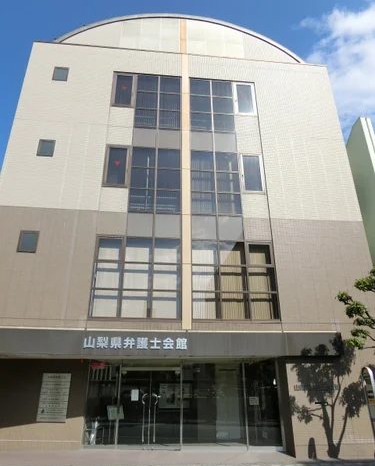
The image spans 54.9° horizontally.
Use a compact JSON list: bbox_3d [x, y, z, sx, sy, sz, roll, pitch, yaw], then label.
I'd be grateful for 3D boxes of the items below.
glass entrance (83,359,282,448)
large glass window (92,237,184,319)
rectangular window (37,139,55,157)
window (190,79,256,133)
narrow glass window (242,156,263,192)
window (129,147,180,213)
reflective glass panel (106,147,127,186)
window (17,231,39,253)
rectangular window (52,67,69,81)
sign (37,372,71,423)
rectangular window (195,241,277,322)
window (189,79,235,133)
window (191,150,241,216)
[{"bbox_3d":[-0.179,5.075,10.863,5.808,2.402,0.200,-2,-24,3],"label":"glass entrance"},{"bbox_3d":[-1.598,1.403,11.585,2.828,2.742,0.140,2,-25,-5],"label":"large glass window"},{"bbox_3d":[-4.998,-3.018,12.781,0.555,0.707,0.130,2,-24,-5],"label":"rectangular window"},{"bbox_3d":[1.426,-5.098,14.385,2.731,2.720,0.150,2,-24,-5],"label":"window"},{"bbox_3d":[2.464,-2.248,13.687,0.883,1.775,0.140,2,-25,-5],"label":"narrow glass window"},{"bbox_3d":[-1.141,-1.951,13.159,1.872,2.739,0.140,2,-25,-5],"label":"window"},{"bbox_3d":[-2.577,-2.451,13.229,0.920,1.795,0.140,2,-25,-5],"label":"reflective glass panel"},{"bbox_3d":[-4.985,0.267,11.320,0.577,0.740,0.130,2,-24,-5],"label":"window"},{"bbox_3d":[-5.185,-6.481,14.777,0.591,0.760,0.140,2,-25,-5],"label":"rectangular window"},{"bbox_3d":[-4.109,5.051,11.103,0.910,1.356,0.050,-2,-24,3],"label":"sign"},{"bbox_3d":[1.494,1.459,11.473,2.731,2.666,0.150,2,-24,-5],"label":"rectangular window"},{"bbox_3d":[1.000,-5.289,14.910,1.854,2.806,0.140,2,-25,-5],"label":"window"},{"bbox_3d":[1.020,-1.873,13.359,1.854,2.739,0.140,2,-25,-5],"label":"window"}]

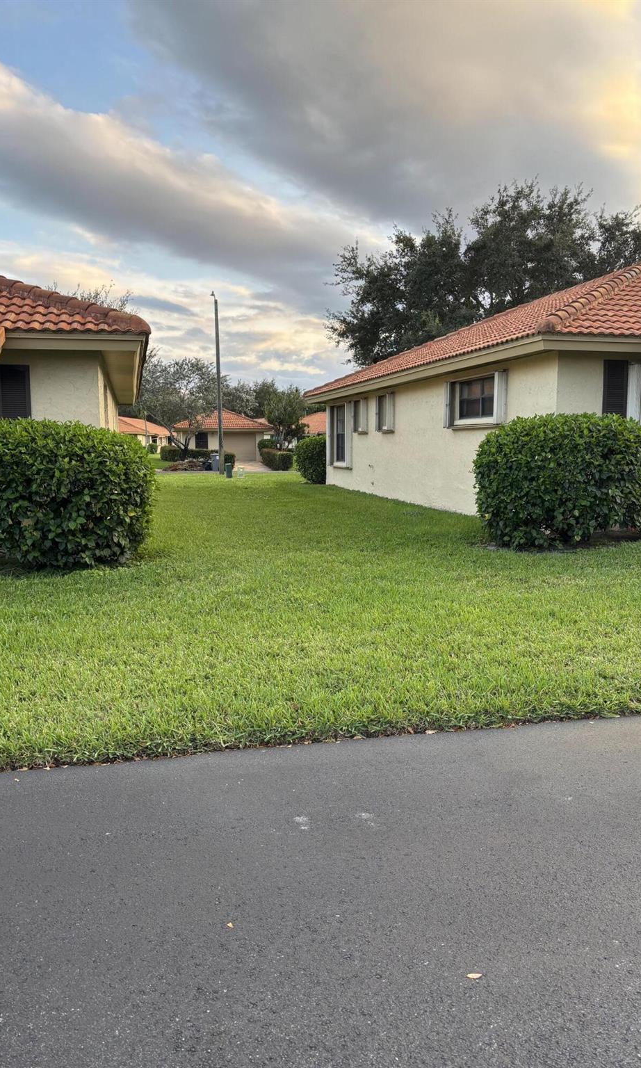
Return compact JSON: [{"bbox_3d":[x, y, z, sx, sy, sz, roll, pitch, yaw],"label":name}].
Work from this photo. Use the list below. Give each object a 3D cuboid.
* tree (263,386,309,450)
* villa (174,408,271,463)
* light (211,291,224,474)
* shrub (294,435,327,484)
[{"bbox_3d":[-2.300,-7.314,54.000,3.100,5.300,3.100,-1,7,-13],"label":"tree"},{"bbox_3d":[-8.709,-8.440,68.050,7.850,4.250,9.600,-1,7,-13],"label":"villa"},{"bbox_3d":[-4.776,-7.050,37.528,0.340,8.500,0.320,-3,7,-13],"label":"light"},{"bbox_3d":[0.200,-2.401,25.600,2.000,1.560,1.500,-1,7,-13],"label":"shrub"}]

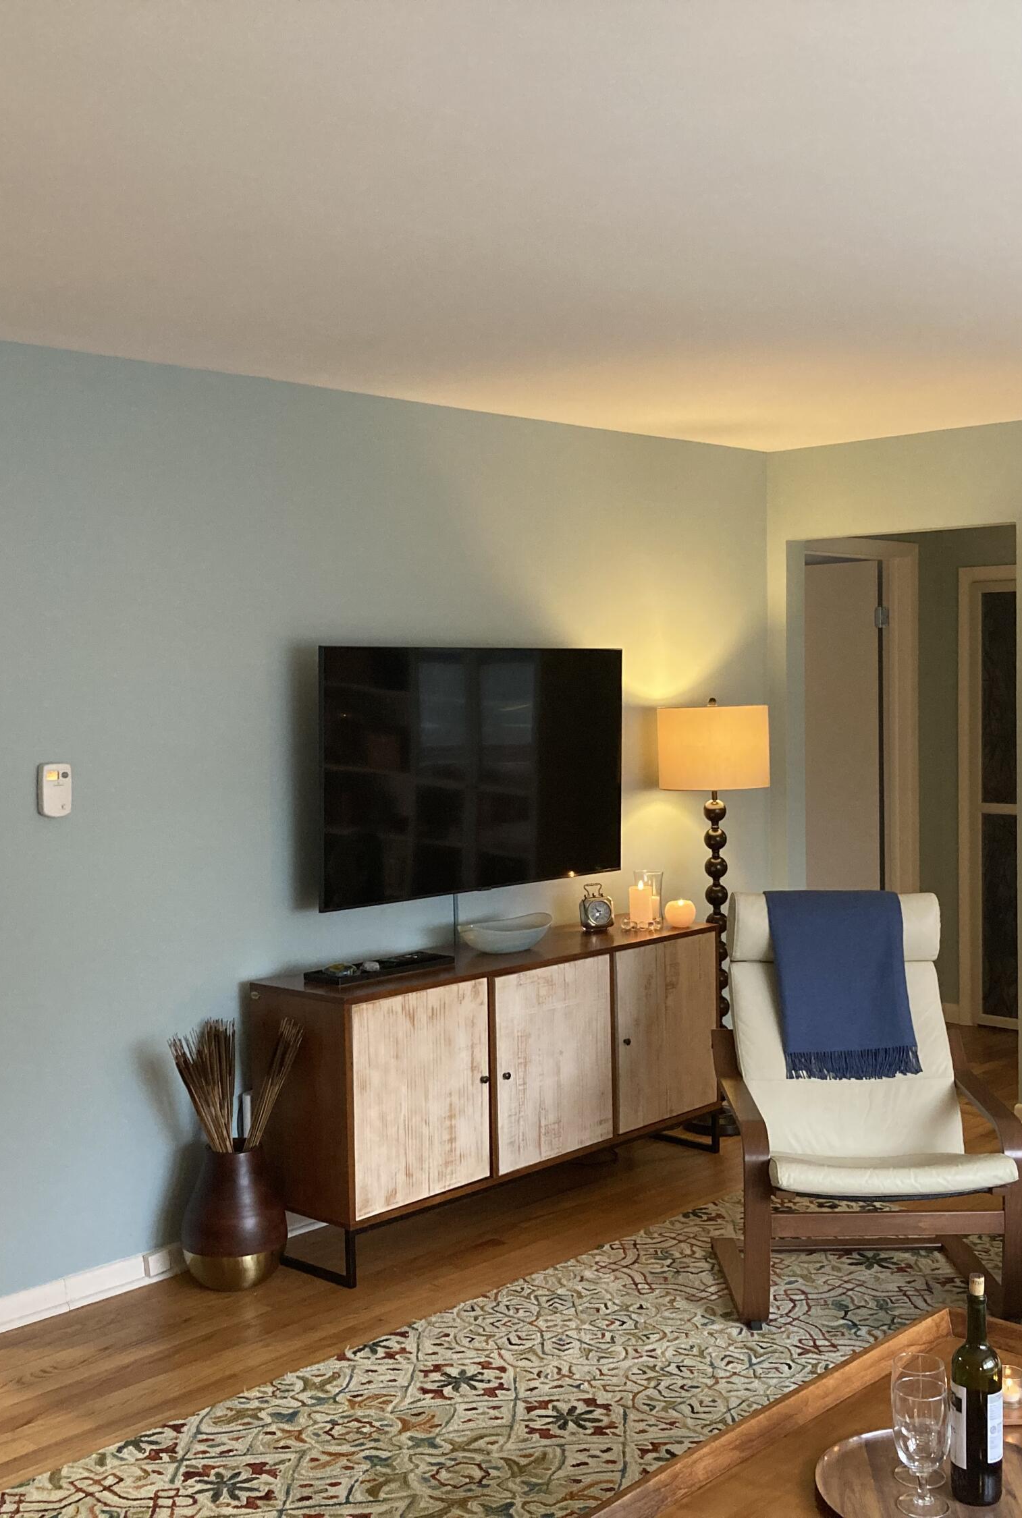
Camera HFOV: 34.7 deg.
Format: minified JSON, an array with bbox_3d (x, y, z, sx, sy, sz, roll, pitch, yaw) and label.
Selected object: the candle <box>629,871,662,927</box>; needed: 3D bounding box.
[{"bbox_3d":[0.430,0.454,5.331,0.105,0.185,0.105,-1,3,0],"label":"candle"}]

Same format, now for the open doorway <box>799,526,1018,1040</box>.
[{"bbox_3d":[1.442,0.221,5.984,0.935,2.075,0.130,2,4,44],"label":"open doorway"}]

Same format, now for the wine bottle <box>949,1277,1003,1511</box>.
[{"bbox_3d":[0.688,0.922,2.411,0.074,0.329,0.074,0,3,16],"label":"wine bottle"}]

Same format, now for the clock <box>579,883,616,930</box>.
[{"bbox_3d":[0.279,0.477,5.271,0.090,0.150,0.075,-2,3,-23],"label":"clock"}]

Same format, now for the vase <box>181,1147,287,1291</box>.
[{"bbox_3d":[-0.729,1.204,4.325,0.279,0.367,0.279,-1,3,0],"label":"vase"}]

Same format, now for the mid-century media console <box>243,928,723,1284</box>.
[{"bbox_3d":[-0.008,0.951,4.909,0.385,0.752,1.570,2,4,45],"label":"mid-century media console"}]

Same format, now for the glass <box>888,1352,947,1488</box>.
[{"bbox_3d":[0.614,0.994,2.457,0.083,0.172,0.083,-1,3,0],"label":"glass"}]

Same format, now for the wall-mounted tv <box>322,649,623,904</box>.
[{"bbox_3d":[-0.091,0.031,4.986,0.060,0.731,1.268,2,4,44],"label":"wall-mounted tv"}]

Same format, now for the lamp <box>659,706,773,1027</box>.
[{"bbox_3d":[0.714,0.532,5.648,0.385,1.488,0.385,-1,3,0],"label":"lamp"}]

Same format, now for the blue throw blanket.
[{"bbox_3d":[0.904,0.609,4.502,0.385,0.495,0.310,-1,3,-2],"label":"blue throw blanket"}]

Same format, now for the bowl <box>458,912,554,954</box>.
[{"bbox_3d":[-0.008,0.525,4.917,0.325,0.100,0.200,-3,4,-33],"label":"bowl"}]

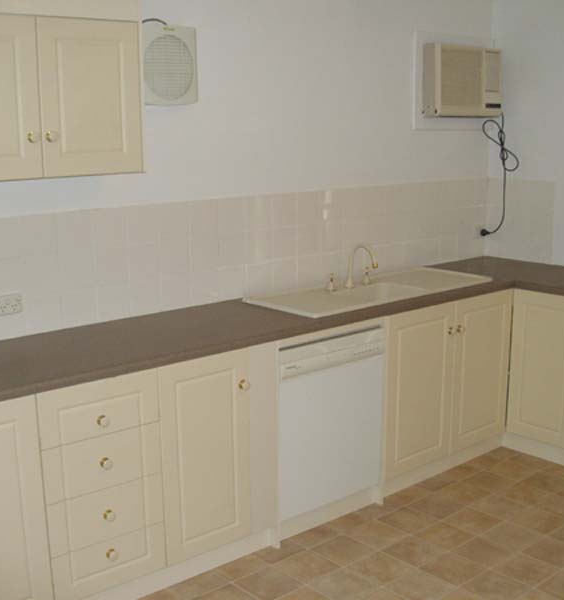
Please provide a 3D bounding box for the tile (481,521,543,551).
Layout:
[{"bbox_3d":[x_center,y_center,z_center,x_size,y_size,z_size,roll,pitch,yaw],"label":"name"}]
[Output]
[{"bbox_3d":[0.955,0.987,3.462,0.196,0.010,0.183,-10,15,-41],"label":"tile"}]

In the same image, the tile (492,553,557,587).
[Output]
[{"bbox_3d":[0.943,1.046,3.224,0.195,0.010,0.195,-10,15,-40],"label":"tile"}]

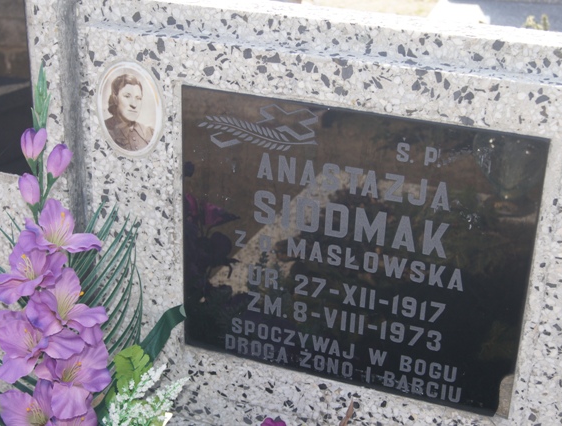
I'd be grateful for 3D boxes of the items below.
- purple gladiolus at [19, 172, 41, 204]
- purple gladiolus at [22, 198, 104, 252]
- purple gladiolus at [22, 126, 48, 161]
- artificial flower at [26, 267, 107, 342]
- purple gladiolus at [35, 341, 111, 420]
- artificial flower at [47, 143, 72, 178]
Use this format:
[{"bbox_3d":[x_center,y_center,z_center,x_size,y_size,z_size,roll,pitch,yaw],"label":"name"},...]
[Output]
[{"bbox_3d":[-0.293,-0.029,1.081,0.023,0.038,0.023,-18,30,-9],"label":"purple gladiolus"},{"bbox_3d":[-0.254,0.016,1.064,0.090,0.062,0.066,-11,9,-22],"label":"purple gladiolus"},{"bbox_3d":[-0.285,-0.080,1.068,0.028,0.040,0.026,-11,29,-12],"label":"purple gladiolus"},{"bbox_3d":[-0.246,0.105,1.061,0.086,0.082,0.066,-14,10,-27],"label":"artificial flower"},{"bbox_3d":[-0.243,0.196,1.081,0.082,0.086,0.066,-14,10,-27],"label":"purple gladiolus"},{"bbox_3d":[-0.254,-0.059,1.058,0.024,0.042,0.024,5,24,-18],"label":"artificial flower"}]

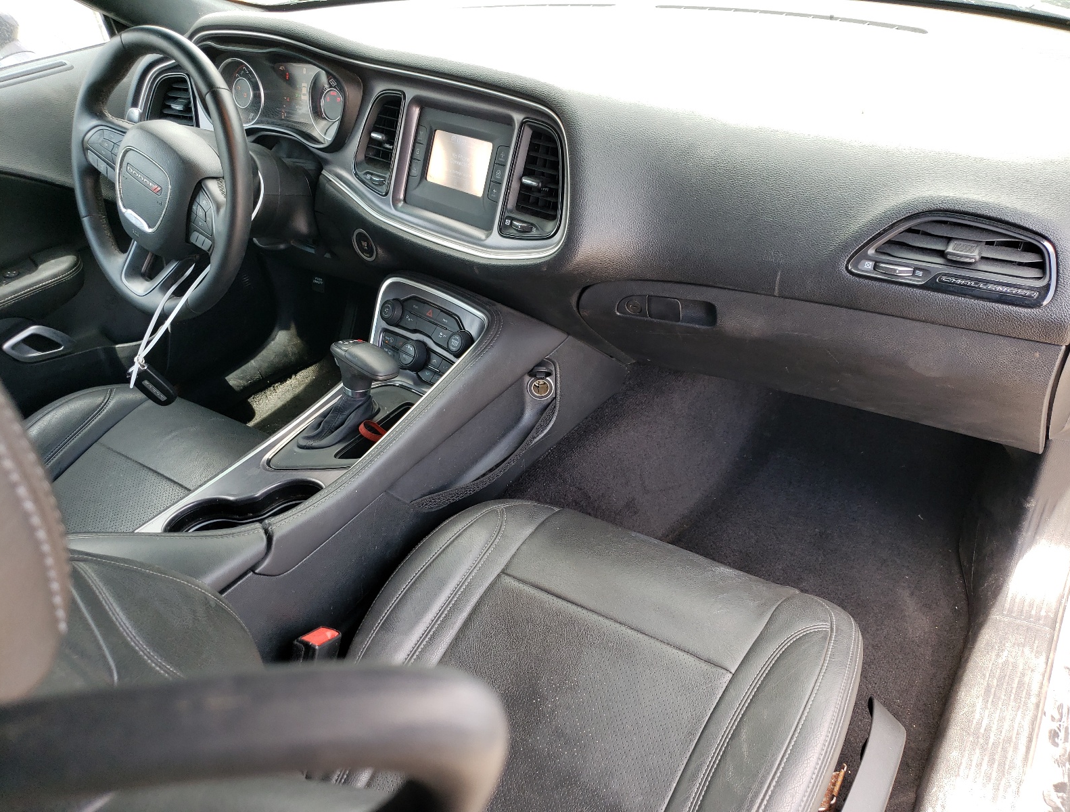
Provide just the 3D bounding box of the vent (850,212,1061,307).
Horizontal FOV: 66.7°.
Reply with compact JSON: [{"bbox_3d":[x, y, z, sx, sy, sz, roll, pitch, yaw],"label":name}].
[{"bbox_3d":[0.404,-0.147,0.796,0.180,0.079,0.051,19,29,29],"label":"vent"}]

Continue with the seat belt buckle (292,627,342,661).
[{"bbox_3d":[-0.232,0.278,0.837,0.032,0.083,0.042,19,17,29],"label":"seat belt buckle"}]

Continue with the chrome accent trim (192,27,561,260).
[{"bbox_3d":[-0.244,-0.371,1.115,0.687,0.232,0.091,21,31,31],"label":"chrome accent trim"}]

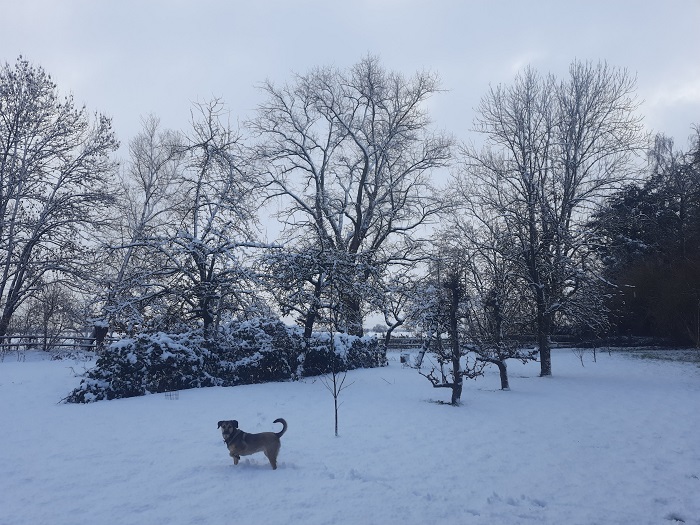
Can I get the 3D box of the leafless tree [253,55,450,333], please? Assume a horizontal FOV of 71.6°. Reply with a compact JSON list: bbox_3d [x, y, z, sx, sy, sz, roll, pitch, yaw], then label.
[{"bbox_3d":[0.150,-3.900,30.000,12.400,19.200,11.000,0,-8,0],"label":"leafless tree"}]

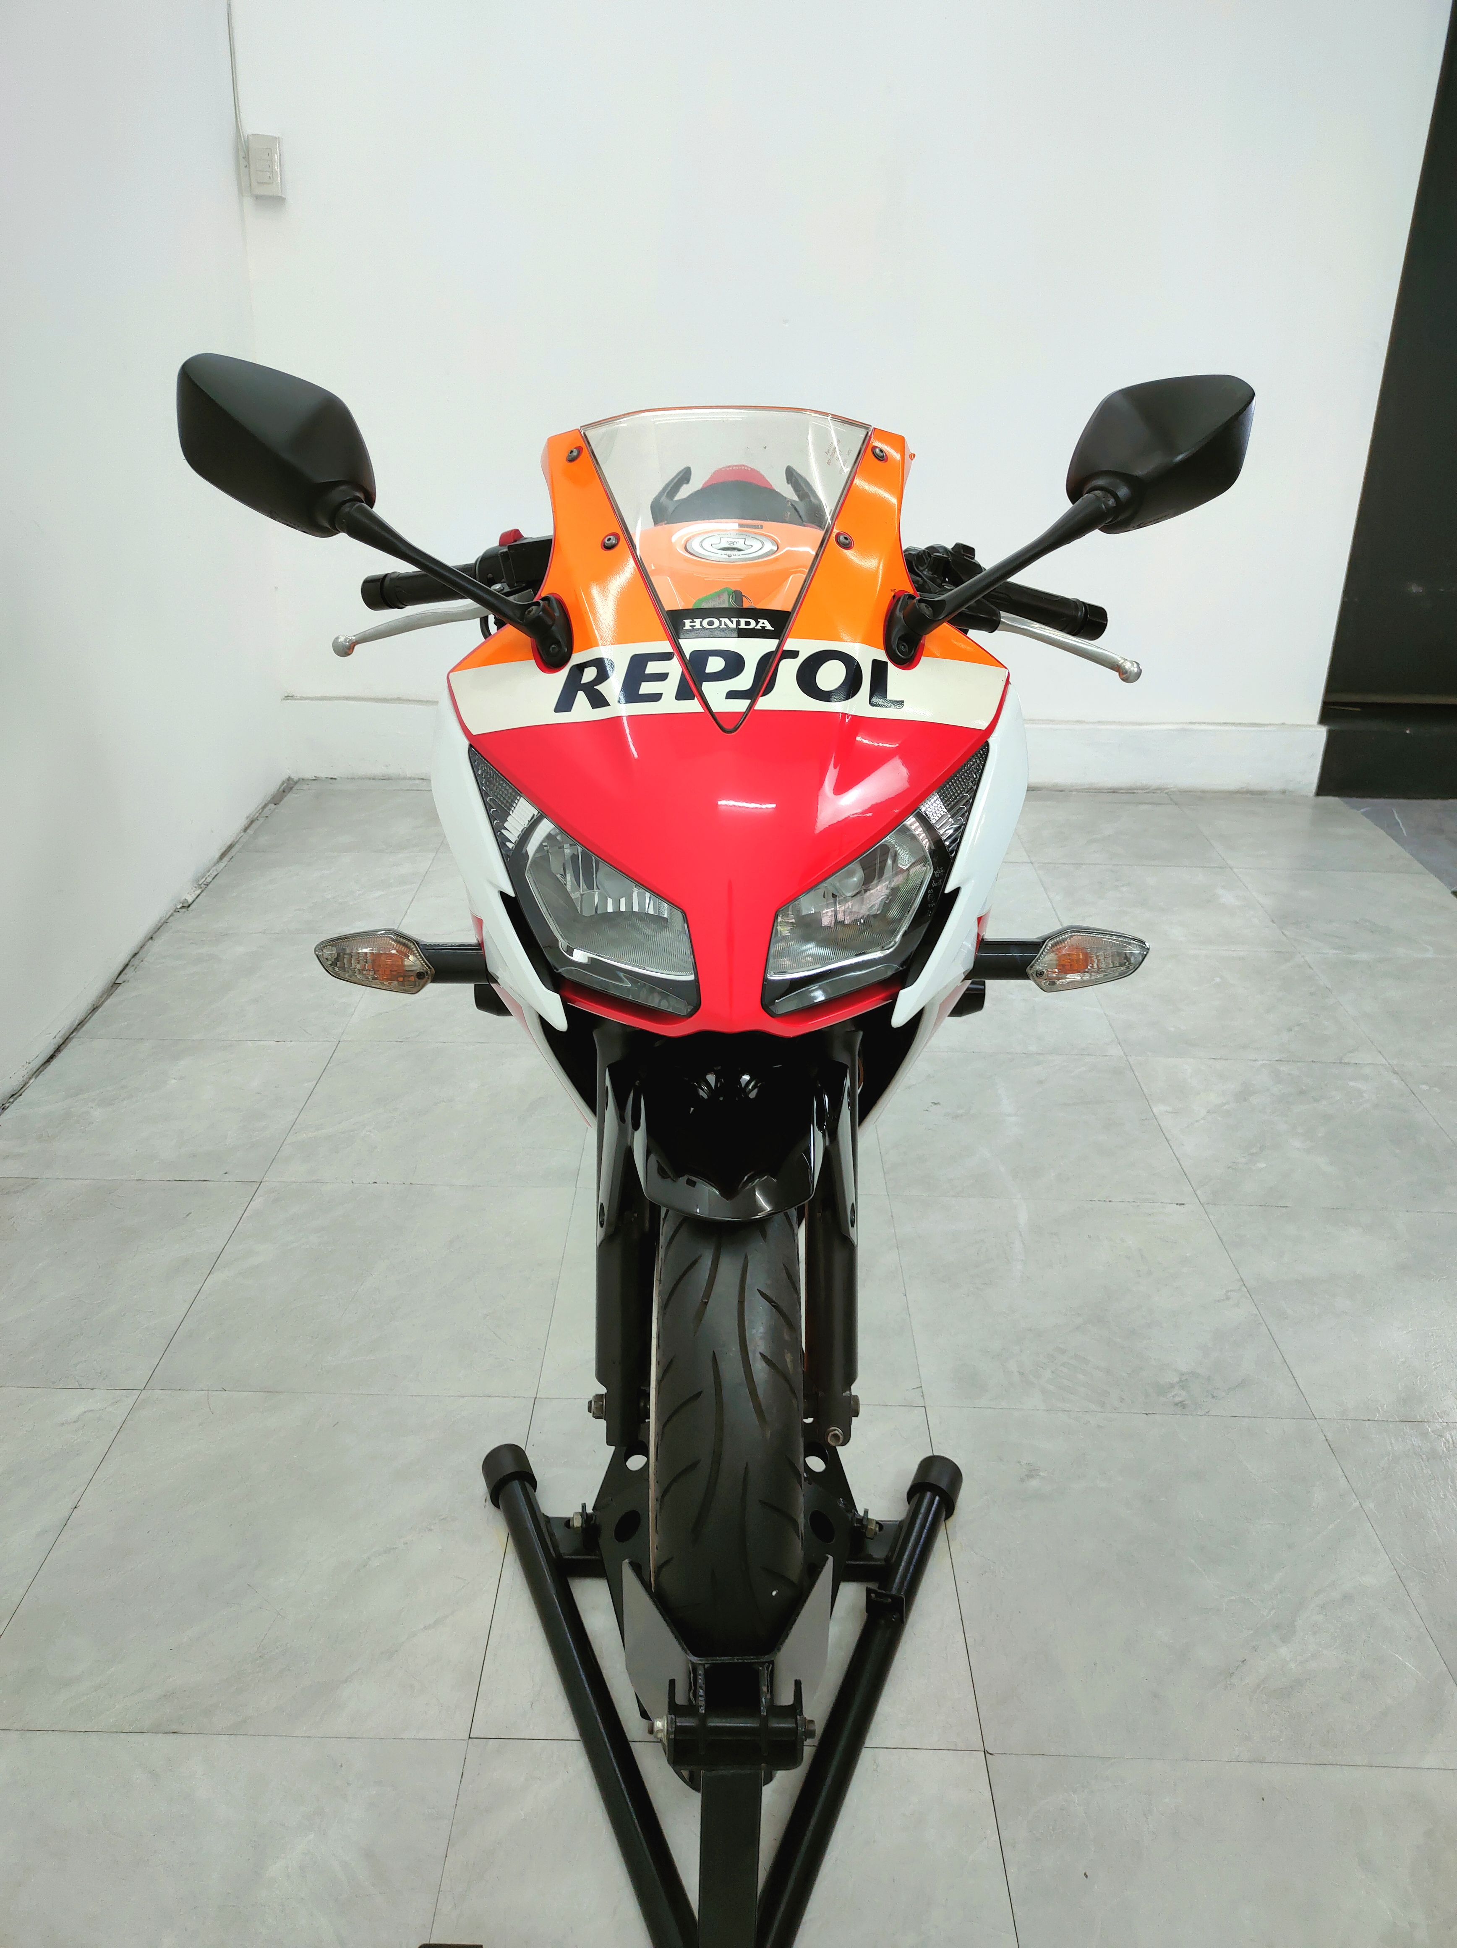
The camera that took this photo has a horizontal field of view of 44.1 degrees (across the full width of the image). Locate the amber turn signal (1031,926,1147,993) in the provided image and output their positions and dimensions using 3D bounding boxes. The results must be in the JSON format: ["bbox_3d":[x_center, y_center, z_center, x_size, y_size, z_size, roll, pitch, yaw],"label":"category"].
[{"bbox_3d":[0.290,-0.011,1.455,0.095,0.046,0.058,1,21,0],"label":"amber turn signal"}]

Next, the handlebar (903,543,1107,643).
[{"bbox_3d":[0.239,-0.345,1.620,0.195,0.075,0.100,5,20,-14],"label":"handlebar"}]

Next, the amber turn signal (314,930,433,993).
[{"bbox_3d":[-0.287,-0.011,1.455,0.095,0.046,0.058,1,21,0],"label":"amber turn signal"}]

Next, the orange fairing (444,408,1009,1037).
[{"bbox_3d":[-0.001,-0.207,1.445,0.430,0.450,0.410,1,21,0],"label":"orange fairing"}]

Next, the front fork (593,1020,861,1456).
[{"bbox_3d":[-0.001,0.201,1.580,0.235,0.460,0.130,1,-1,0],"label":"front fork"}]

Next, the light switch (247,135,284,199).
[{"bbox_3d":[-1.030,-1.795,4.000,0.073,0.120,0.030,-1,22,-6],"label":"light switch"}]

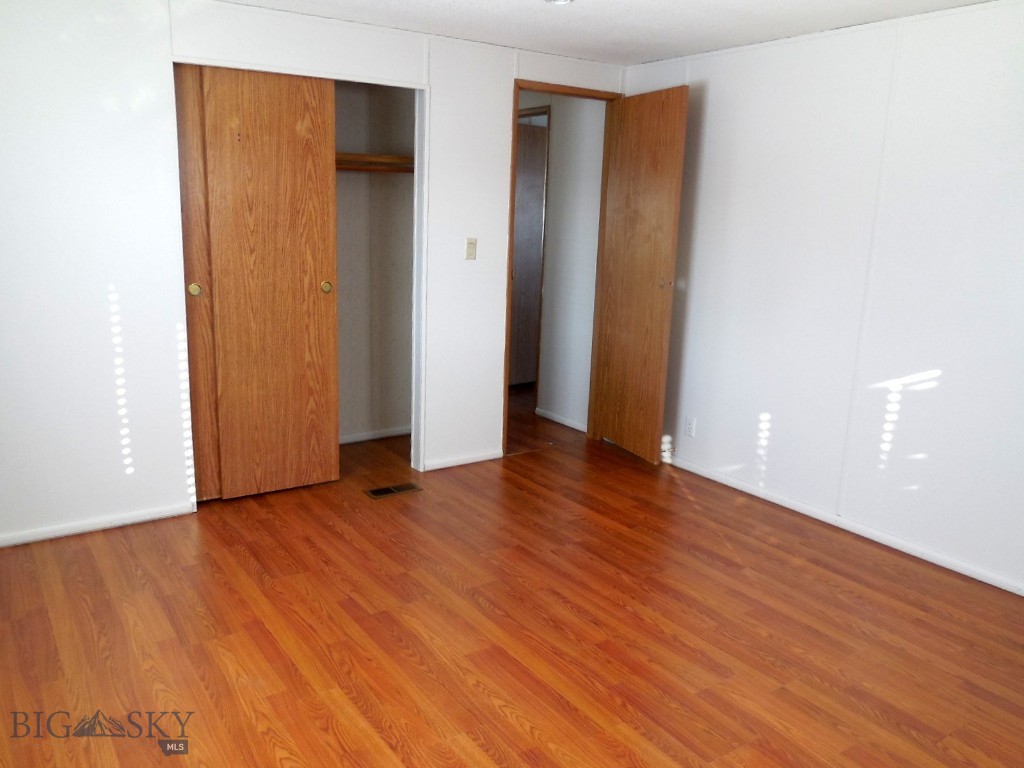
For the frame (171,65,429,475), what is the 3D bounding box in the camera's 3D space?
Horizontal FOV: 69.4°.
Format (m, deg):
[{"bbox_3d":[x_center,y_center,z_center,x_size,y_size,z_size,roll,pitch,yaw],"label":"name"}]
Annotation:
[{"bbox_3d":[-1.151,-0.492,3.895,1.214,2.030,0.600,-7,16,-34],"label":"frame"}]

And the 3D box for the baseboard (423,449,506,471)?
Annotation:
[{"bbox_3d":[-0.280,0.442,4.358,0.531,0.058,0.020,-7,16,-34],"label":"baseboard"}]

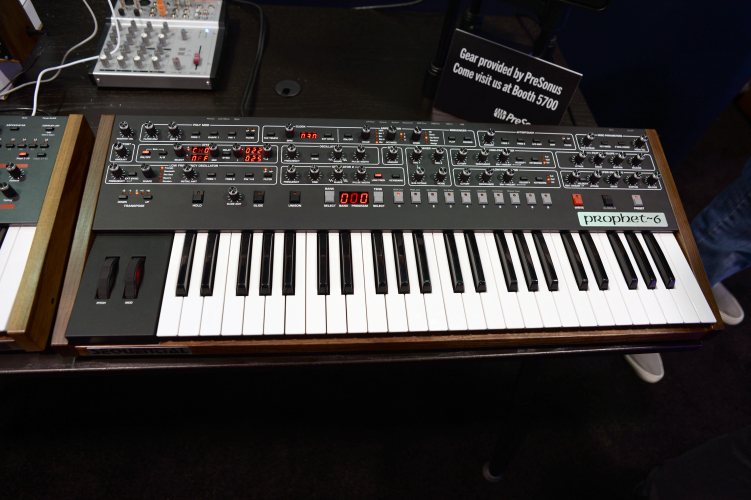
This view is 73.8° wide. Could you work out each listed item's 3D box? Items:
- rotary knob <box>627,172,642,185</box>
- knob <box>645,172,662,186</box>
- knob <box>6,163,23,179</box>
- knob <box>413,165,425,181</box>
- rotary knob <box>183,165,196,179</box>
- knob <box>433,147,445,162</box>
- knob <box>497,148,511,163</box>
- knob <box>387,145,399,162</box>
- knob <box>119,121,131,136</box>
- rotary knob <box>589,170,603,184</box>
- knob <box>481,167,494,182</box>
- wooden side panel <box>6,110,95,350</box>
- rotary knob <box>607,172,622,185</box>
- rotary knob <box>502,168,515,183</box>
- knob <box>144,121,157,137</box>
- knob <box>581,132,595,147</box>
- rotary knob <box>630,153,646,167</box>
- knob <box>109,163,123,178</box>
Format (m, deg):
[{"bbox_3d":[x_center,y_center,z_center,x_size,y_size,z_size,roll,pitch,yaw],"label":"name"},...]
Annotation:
[{"bbox_3d":[0.369,-0.102,0.713,0.013,0.016,0.013,0,65,-7],"label":"rotary knob"},{"bbox_3d":[0.399,-0.103,0.717,0.013,0.016,0.013,0,65,-7],"label":"knob"},{"bbox_3d":[-0.456,-0.101,0.630,0.013,0.016,0.013,-2,61,-8],"label":"knob"},{"bbox_3d":[0.059,-0.103,0.675,0.013,0.015,0.013,0,64,-7],"label":"knob"},{"bbox_3d":[-0.238,-0.100,0.638,0.013,0.015,0.013,0,64,-7],"label":"rotary knob"},{"bbox_3d":[0.089,-0.133,0.691,0.012,0.015,0.012,0,65,-7],"label":"knob"},{"bbox_3d":[0.182,-0.134,0.705,0.013,0.015,0.013,0,64,-7],"label":"knob"},{"bbox_3d":[0.024,-0.133,0.685,0.013,0.015,0.013,0,64,-7],"label":"knob"},{"bbox_3d":[-0.328,-0.159,0.654,0.013,0.016,0.013,0,65,-7],"label":"knob"},{"bbox_3d":[0.310,-0.103,0.706,0.013,0.016,0.013,0,65,-7],"label":"rotary knob"},{"bbox_3d":[0.154,-0.103,0.684,0.012,0.015,0.012,0,65,-7],"label":"knob"},{"bbox_3d":[-0.393,-0.035,0.619,0.018,0.078,0.313,-1,56,-7],"label":"wooden side panel"},{"bbox_3d":[0.339,-0.103,0.709,0.013,0.016,0.013,0,65,-7],"label":"rotary knob"},{"bbox_3d":[0.184,-0.103,0.688,0.012,0.015,0.012,0,65,-7],"label":"rotary knob"},{"bbox_3d":[-0.296,-0.160,0.658,0.013,0.016,0.013,0,65,-7],"label":"knob"},{"bbox_3d":[0.314,-0.164,0.735,0.013,0.015,0.013,0,64,-7],"label":"knob"},{"bbox_3d":[0.382,-0.131,0.724,0.012,0.015,0.012,0,65,-7],"label":"rotary knob"},{"bbox_3d":[-0.325,-0.099,0.628,0.012,0.015,0.012,0,65,-7],"label":"knob"}]

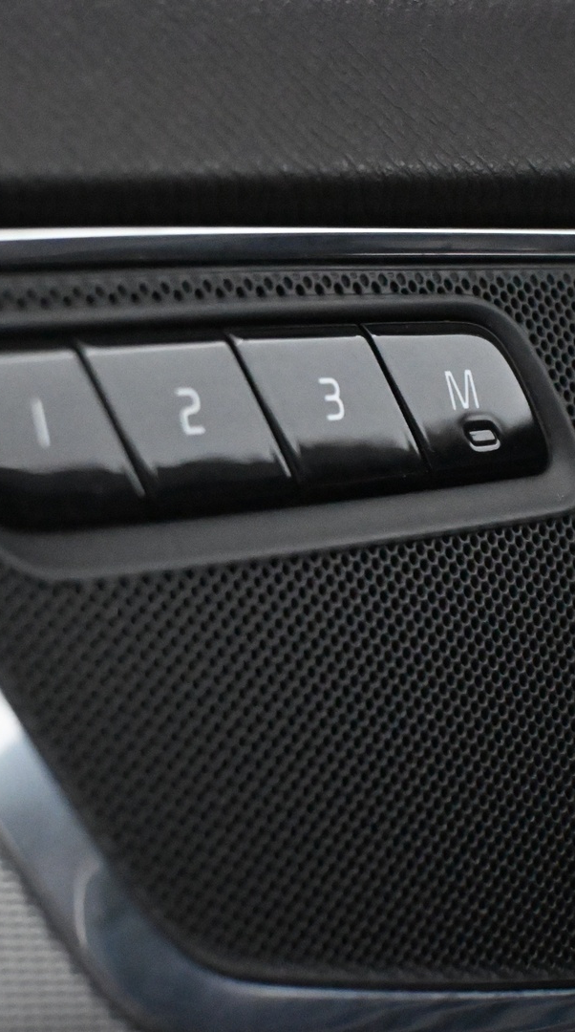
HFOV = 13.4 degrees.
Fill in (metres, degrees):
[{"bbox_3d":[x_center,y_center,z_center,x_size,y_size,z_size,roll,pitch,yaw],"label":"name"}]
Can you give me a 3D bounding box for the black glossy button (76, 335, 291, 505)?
[{"bbox_3d":[-0.012,-0.009,0.257,0.024,0.018,0.007,-7,-5,-42],"label":"black glossy button"}]

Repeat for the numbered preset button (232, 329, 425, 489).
[{"bbox_3d":[0.003,-0.012,0.271,0.024,0.018,0.007,-7,-5,-42],"label":"numbered preset button"}]

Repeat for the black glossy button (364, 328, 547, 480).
[{"bbox_3d":[0.018,-0.013,0.285,0.024,0.018,0.007,-7,-5,-42],"label":"black glossy button"}]

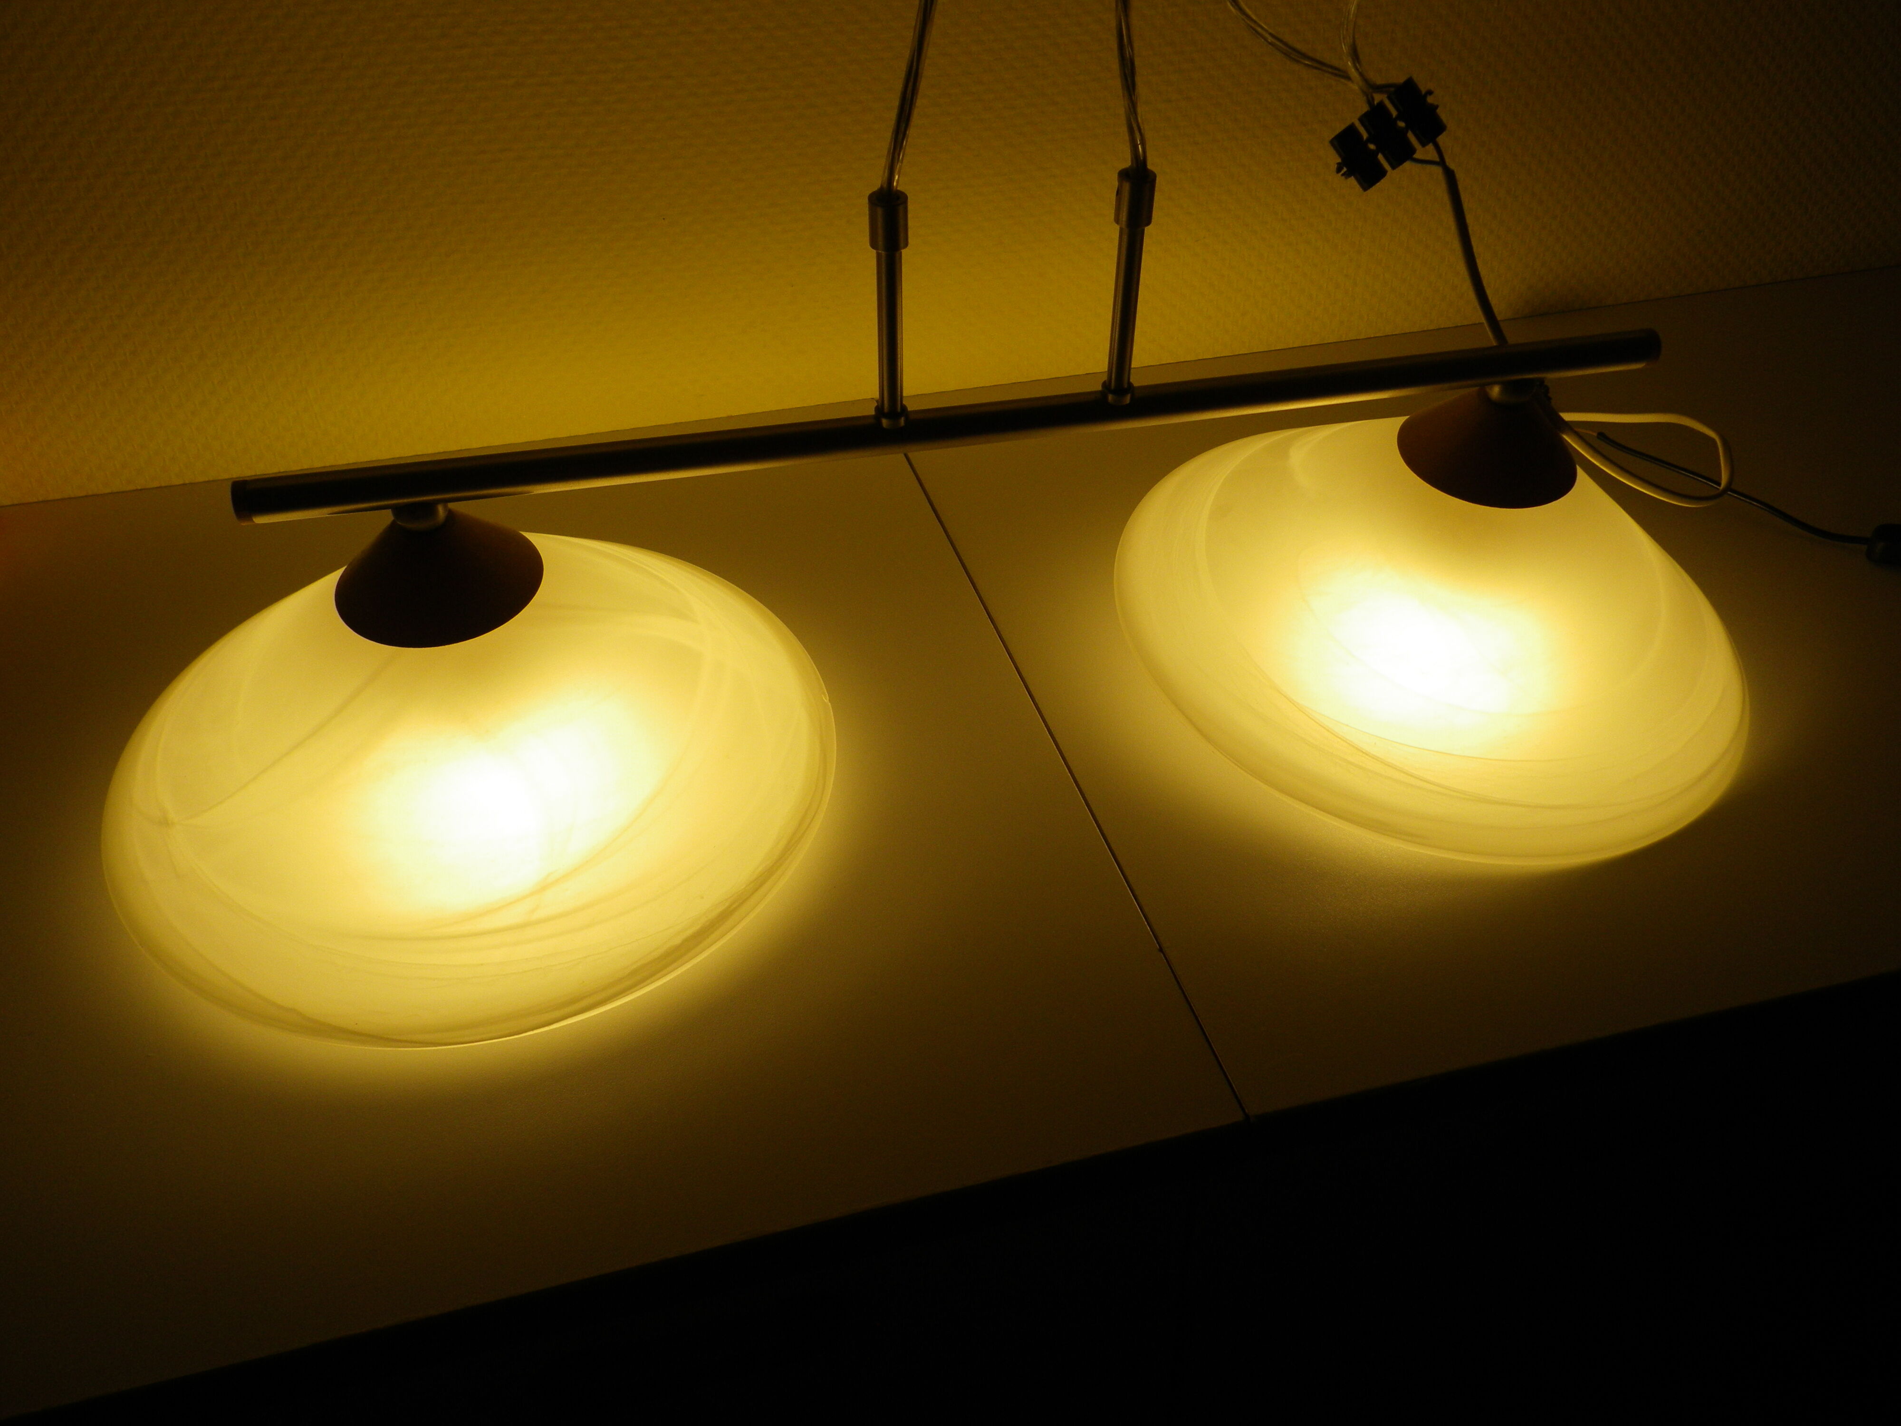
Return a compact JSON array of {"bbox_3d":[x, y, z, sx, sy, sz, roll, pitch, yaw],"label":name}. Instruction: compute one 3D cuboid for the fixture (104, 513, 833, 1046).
[{"bbox_3d":[-0.207,-0.013,0.656,0.310,0.124,0.310,-7,42,-10],"label":"fixture"}]

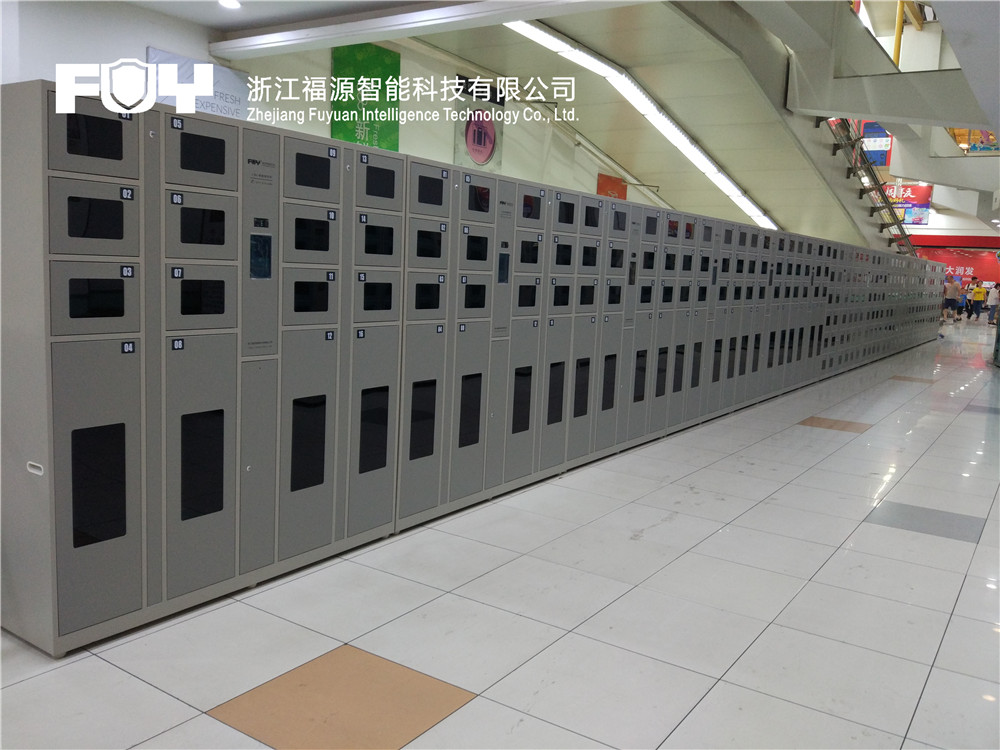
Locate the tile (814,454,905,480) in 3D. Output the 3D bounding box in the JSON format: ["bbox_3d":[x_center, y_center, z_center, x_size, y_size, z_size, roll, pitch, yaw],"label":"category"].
[{"bbox_3d":[2.746,0.712,6.143,0.600,0.012,0.600,7,9,34],"label":"tile"}]

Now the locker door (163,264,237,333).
[{"bbox_3d":[-1.132,-0.294,3.074,0.025,0.243,0.316,7,9,34],"label":"locker door"}]

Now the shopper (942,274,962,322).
[{"bbox_3d":[16.764,-2.837,30.000,0.560,1.720,0.380,8,9,37],"label":"shopper"}]

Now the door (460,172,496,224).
[{"bbox_3d":[-0.121,-0.978,4.501,0.020,0.251,0.322,7,9,34],"label":"door"}]

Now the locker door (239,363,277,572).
[{"bbox_3d":[-0.996,0.376,3.323,0.020,0.873,0.182,8,9,34],"label":"locker door"}]

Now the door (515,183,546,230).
[{"bbox_3d":[0.185,-1.008,4.867,0.020,0.245,0.314,7,9,34],"label":"door"}]

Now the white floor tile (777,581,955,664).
[{"bbox_3d":[1.519,1.024,3.378,0.600,0.012,0.600,7,9,34],"label":"white floor tile"}]

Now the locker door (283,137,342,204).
[{"bbox_3d":[-0.800,-0.863,3.446,0.025,0.243,0.318,7,9,34],"label":"locker door"}]

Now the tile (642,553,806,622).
[{"bbox_3d":[1.031,0.961,3.707,0.600,0.010,0.600,7,9,34],"label":"tile"}]

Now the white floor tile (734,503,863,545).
[{"bbox_3d":[1.717,0.860,4.676,0.600,0.012,0.600,7,9,34],"label":"white floor tile"}]

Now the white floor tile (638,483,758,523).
[{"bbox_3d":[1.225,0.797,5.012,0.600,0.012,0.600,7,9,34],"label":"white floor tile"}]

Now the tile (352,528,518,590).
[{"bbox_3d":[-0.302,0.883,3.895,0.600,0.010,0.600,7,9,34],"label":"tile"}]

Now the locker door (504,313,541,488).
[{"bbox_3d":[0.138,0.154,5.088,0.020,1.017,0.321,7,9,34],"label":"locker door"}]

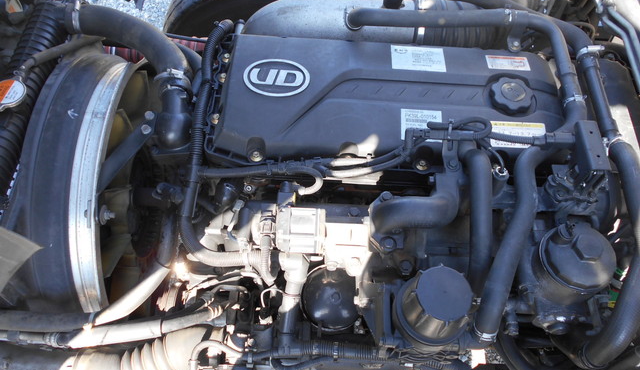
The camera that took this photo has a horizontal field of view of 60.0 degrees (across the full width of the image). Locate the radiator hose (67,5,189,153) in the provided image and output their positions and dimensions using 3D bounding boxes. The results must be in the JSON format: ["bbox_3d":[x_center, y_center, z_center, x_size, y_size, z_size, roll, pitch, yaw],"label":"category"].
[{"bbox_3d":[-0.421,-0.288,1.254,0.151,0.102,0.453,-47,73,7],"label":"radiator hose"}]

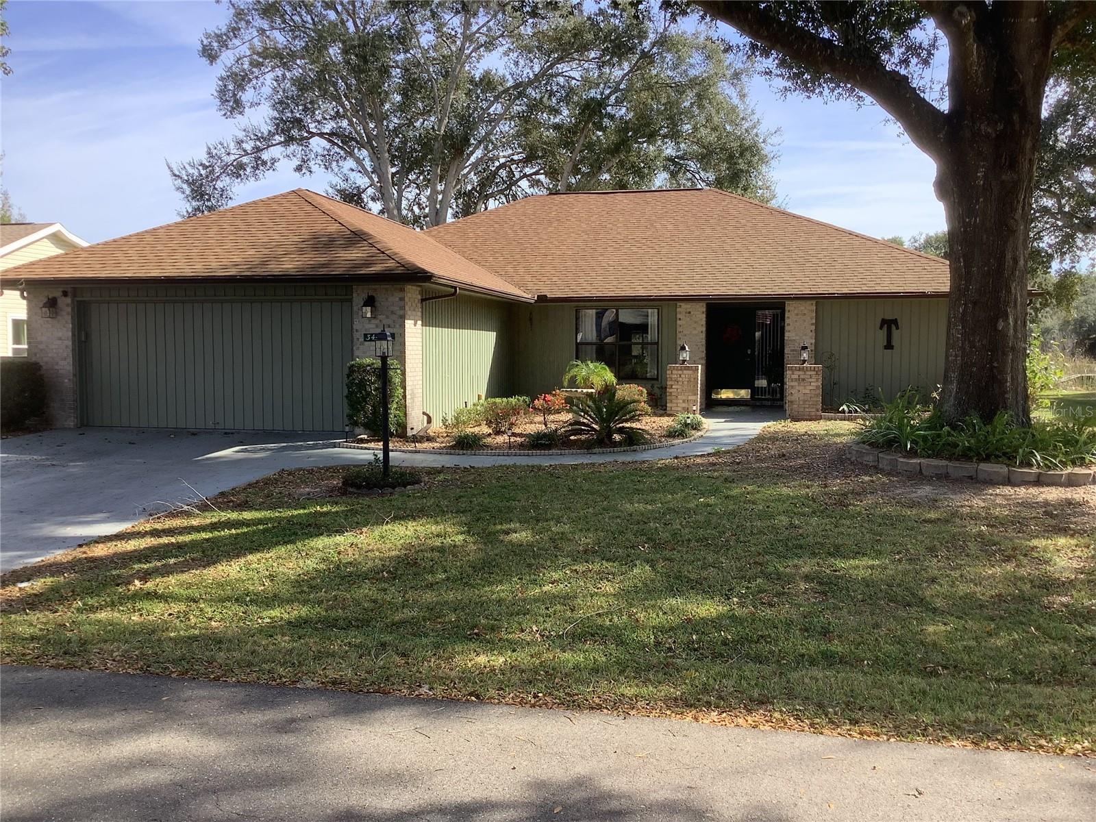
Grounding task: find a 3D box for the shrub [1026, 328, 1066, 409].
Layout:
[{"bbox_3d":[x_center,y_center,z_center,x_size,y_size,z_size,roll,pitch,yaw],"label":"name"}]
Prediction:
[{"bbox_3d":[10.350,-0.900,20.700,1.200,1.720,1.200,1,4,10],"label":"shrub"}]

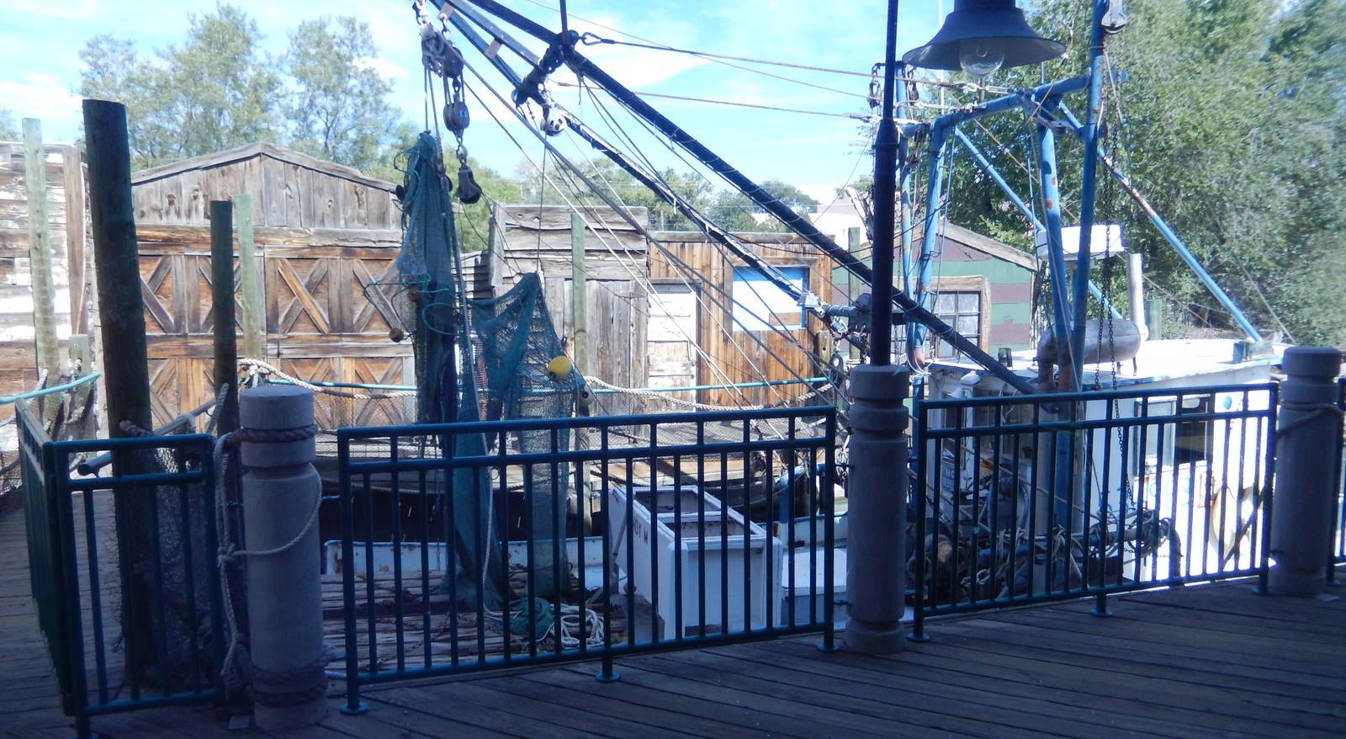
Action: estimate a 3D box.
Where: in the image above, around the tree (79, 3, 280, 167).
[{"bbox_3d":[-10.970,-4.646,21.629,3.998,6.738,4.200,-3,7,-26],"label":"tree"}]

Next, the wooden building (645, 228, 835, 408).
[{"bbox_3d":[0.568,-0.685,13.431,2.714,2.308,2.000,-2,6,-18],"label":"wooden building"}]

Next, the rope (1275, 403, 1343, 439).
[{"bbox_3d":[3.342,0.265,5.107,0.290,0.173,0.300,4,7,33],"label":"rope"}]

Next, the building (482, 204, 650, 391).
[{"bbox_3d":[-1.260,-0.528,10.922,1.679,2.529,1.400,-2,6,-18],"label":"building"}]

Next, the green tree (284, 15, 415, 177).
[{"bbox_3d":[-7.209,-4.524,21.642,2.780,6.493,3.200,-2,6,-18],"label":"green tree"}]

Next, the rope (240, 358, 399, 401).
[{"bbox_3d":[-3.367,0.091,9.262,1.421,0.414,0.200,-2,6,-18],"label":"rope"}]

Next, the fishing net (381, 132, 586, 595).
[{"bbox_3d":[-1.358,0.055,6.845,1.451,3.366,0.900,-1,6,-10],"label":"fishing net"}]

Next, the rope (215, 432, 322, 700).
[{"bbox_3d":[-1.525,0.756,3.681,0.370,1.036,0.310,-3,7,-23],"label":"rope"}]

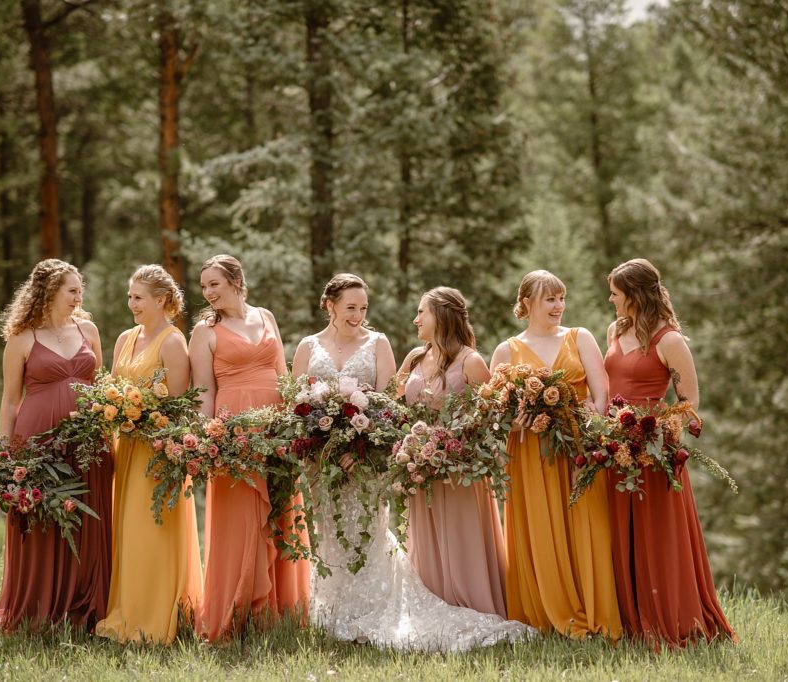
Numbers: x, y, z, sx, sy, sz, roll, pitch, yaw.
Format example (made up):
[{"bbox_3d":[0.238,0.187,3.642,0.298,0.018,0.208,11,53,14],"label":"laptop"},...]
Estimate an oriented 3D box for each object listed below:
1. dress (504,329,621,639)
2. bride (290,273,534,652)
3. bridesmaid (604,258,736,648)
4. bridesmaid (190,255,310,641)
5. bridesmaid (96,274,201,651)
[{"bbox_3d":[0.746,0.640,10.700,0.510,1.390,0.490,0,1,-8],"label":"dress"},{"bbox_3d":[0.080,0.523,10.400,1.020,1.635,0.680,0,1,-2],"label":"bride"},{"bbox_3d":[1.190,0.484,10.400,0.530,1.678,0.480,0,1,30],"label":"bridesmaid"},{"bbox_3d":[-0.626,0.465,10.550,0.520,1.685,0.440,0,1,-17],"label":"bridesmaid"},{"bbox_3d":[-1.082,0.507,10.650,0.490,1.688,0.480,0,1,32],"label":"bridesmaid"}]

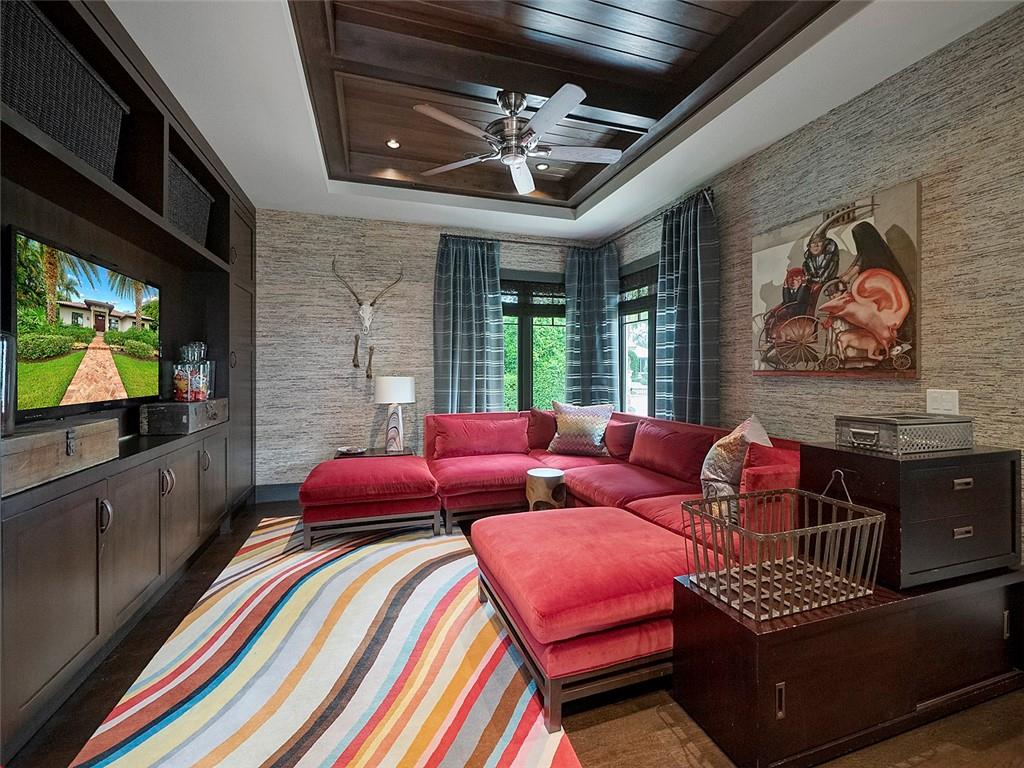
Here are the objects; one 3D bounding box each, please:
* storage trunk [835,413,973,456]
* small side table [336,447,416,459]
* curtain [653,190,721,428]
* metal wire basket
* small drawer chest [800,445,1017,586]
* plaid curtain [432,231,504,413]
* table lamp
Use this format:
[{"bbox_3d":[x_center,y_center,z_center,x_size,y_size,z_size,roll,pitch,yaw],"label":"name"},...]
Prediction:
[{"bbox_3d":[1.750,0.216,1.856,0.503,0.138,0.242,0,1,-18],"label":"storage trunk"},{"bbox_3d":[-1.378,0.924,4.169,0.760,0.487,0.450,0,1,-18],"label":"small side table"},{"bbox_3d":[1.483,-0.186,3.579,0.190,2.730,0.630,0,1,-18],"label":"curtain"},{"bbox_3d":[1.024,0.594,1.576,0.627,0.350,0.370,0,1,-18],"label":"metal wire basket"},{"bbox_3d":[1.766,0.525,1.861,0.789,0.484,0.393,0,1,-18],"label":"small drawer chest"},{"bbox_3d":[-0.475,-0.226,4.606,0.780,2.760,0.190,0,1,-18],"label":"plaid curtain"},{"bbox_3d":[-1.189,0.292,4.231,0.408,0.778,0.410,0,1,-18],"label":"table lamp"}]

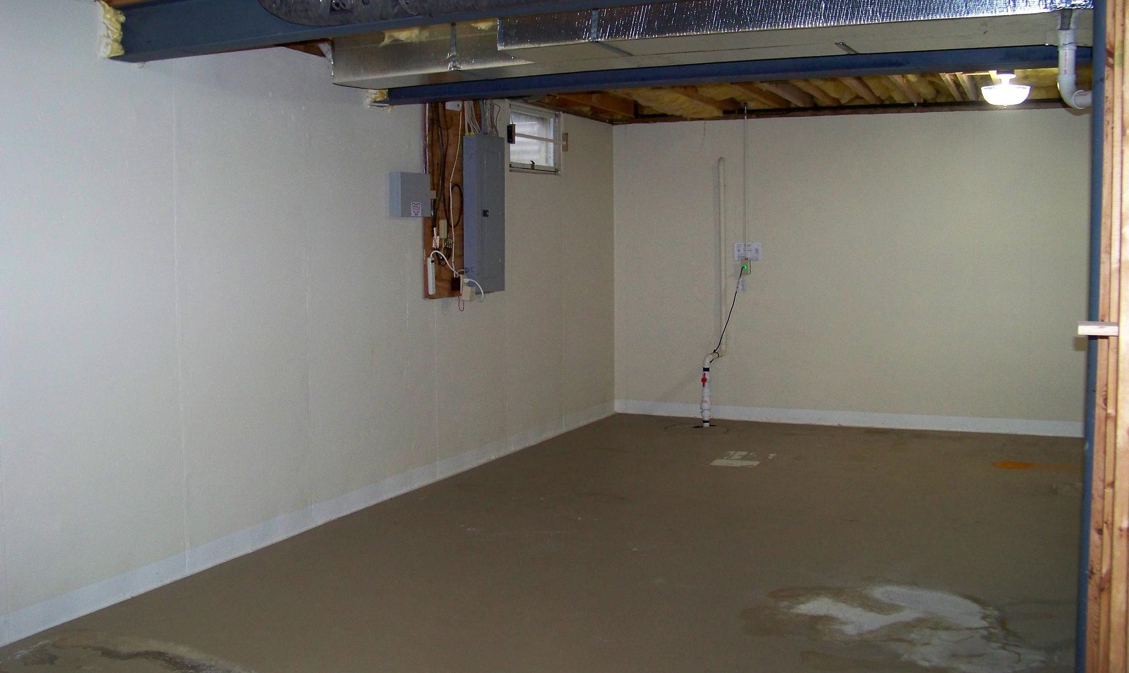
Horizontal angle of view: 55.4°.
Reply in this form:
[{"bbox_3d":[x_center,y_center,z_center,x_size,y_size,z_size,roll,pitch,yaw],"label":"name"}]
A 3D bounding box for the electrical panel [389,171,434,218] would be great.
[{"bbox_3d":[-0.835,-0.763,5.828,0.078,0.237,0.291,2,5,24],"label":"electrical panel"}]

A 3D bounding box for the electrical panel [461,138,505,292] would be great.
[{"bbox_3d":[-0.489,-0.744,6.573,0.104,0.943,0.362,2,5,24],"label":"electrical panel"}]

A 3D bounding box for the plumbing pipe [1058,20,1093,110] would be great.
[{"bbox_3d":[1.814,-0.963,3.793,0.148,0.343,0.151,2,5,24],"label":"plumbing pipe"}]

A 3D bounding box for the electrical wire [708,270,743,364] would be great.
[{"bbox_3d":[1.212,-0.161,8.067,0.212,0.712,0.301,2,5,24],"label":"electrical wire"}]

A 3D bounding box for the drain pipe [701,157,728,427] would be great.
[{"bbox_3d":[1.127,-0.347,8.089,0.088,2.028,0.411,2,5,24],"label":"drain pipe"}]

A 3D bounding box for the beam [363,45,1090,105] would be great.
[{"bbox_3d":[0.547,-1.272,4.957,3.439,0.203,0.144,2,5,24],"label":"beam"}]

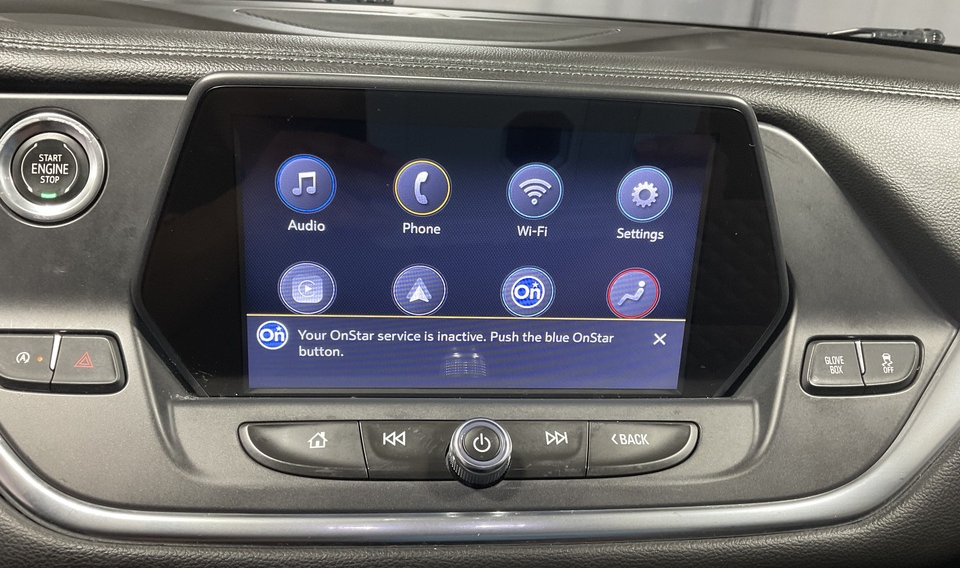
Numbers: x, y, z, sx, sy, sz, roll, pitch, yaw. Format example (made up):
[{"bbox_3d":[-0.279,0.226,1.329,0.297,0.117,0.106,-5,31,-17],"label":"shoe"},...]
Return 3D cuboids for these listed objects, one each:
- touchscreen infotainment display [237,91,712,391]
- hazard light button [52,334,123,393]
[{"bbox_3d":[-0.001,-0.013,0.312,0.181,0.114,0.014,1,17,-7],"label":"touchscreen infotainment display"},{"bbox_3d":[-0.141,0.029,0.289,0.022,0.019,0.007,1,-24,-7],"label":"hazard light button"}]

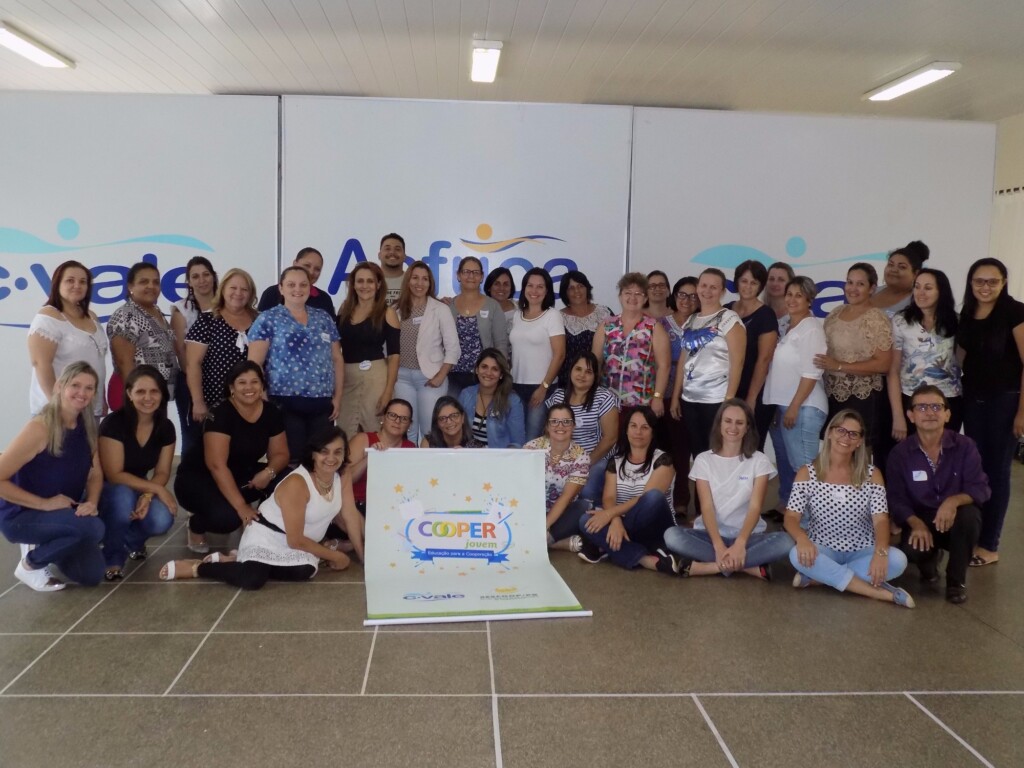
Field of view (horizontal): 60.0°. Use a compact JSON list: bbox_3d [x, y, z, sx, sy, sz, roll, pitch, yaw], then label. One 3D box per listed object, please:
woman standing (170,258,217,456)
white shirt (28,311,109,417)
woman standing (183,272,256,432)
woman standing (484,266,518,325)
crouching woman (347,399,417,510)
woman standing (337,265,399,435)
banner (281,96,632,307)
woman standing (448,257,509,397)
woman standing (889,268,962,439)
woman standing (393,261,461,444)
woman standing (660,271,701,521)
[{"bbox_3d":[-1.899,0.036,5.428,0.450,1.610,0.300,0,7,-15],"label":"woman standing"},{"bbox_3d":[-2.495,-0.113,4.993,0.330,0.610,0.450,7,8,40],"label":"white shirt"},{"bbox_3d":[-1.762,0.068,5.431,0.520,1.538,0.360,-1,7,-23],"label":"woman standing"},{"bbox_3d":[-0.093,0.022,5.998,0.450,1.600,0.300,1,6,-2],"label":"woman standing"},{"bbox_3d":[-0.707,0.492,5.163,0.580,0.801,0.650,1,6,-6],"label":"crouching woman"},{"bbox_3d":[-0.895,0.070,5.397,0.430,1.600,0.300,2,6,3],"label":"woman standing"},{"bbox_3d":[-0.464,-0.825,7.349,2.840,2.960,0.040,1,6,-3],"label":"banner"},{"bbox_3d":[-0.221,-0.045,6.188,0.500,1.672,0.320,2,6,6],"label":"woman standing"},{"bbox_3d":[2.399,0.138,5.236,0.480,1.626,0.320,4,7,23],"label":"woman standing"},{"bbox_3d":[-0.572,0.011,5.836,0.480,1.619,0.330,4,7,23],"label":"woman standing"},{"bbox_3d":[1.129,0.097,5.879,0.450,1.605,0.320,2,6,11],"label":"woman standing"}]

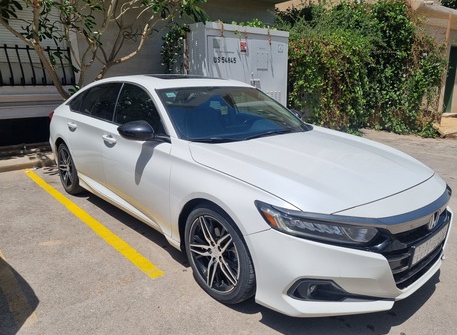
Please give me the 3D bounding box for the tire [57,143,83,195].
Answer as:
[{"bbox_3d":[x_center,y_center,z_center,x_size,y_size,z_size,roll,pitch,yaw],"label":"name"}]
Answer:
[{"bbox_3d":[-1.926,-0.011,4.257,0.235,0.670,0.670,-10,18,-41],"label":"tire"}]

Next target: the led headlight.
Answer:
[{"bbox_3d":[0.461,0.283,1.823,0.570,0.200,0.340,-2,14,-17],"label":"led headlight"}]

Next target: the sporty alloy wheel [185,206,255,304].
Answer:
[{"bbox_3d":[-0.024,0.537,2.234,0.235,0.670,0.670,-10,18,-41],"label":"sporty alloy wheel"}]

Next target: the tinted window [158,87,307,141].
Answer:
[{"bbox_3d":[0.106,-0.518,3.088,1.470,0.160,0.820,-10,48,-41],"label":"tinted window"}]

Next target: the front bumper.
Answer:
[{"bbox_3d":[0.997,0.476,2.285,1.850,0.530,0.680,-10,18,-41],"label":"front bumper"}]

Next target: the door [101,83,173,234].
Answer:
[{"bbox_3d":[-0.720,-0.162,2.915,0.310,1.120,1.260,-10,18,-41],"label":"door"}]

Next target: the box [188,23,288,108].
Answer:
[{"bbox_3d":[0.294,-1.954,8.132,2.570,2.420,0.720,-12,18,-39],"label":"box"}]

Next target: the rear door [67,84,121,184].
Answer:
[{"bbox_3d":[-1.409,-0.376,3.650,0.300,1.090,1.030,-10,18,-41],"label":"rear door"}]

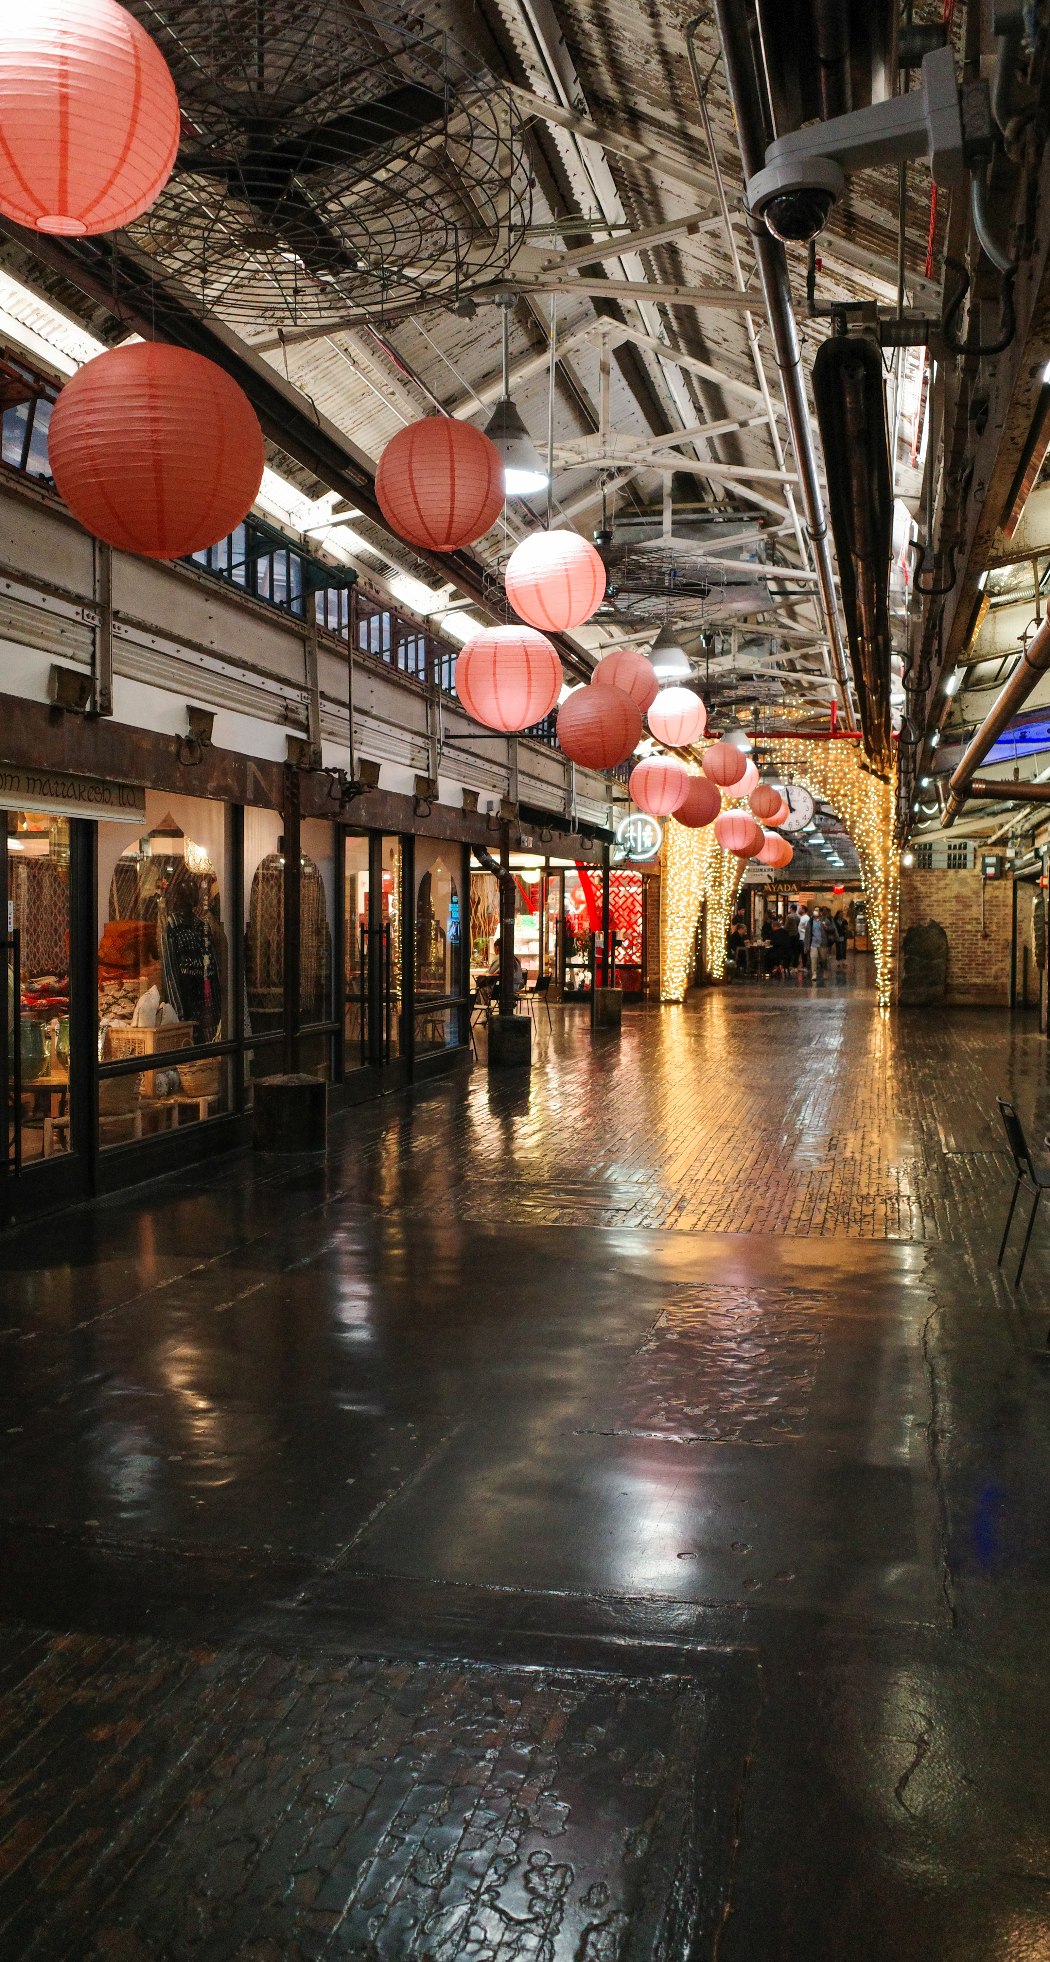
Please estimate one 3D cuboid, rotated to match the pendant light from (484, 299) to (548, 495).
[{"bbox_3d":[-0.093,-3.253,8.445,0.440,1.018,0.440,0,3,0],"label":"pendant light"}]

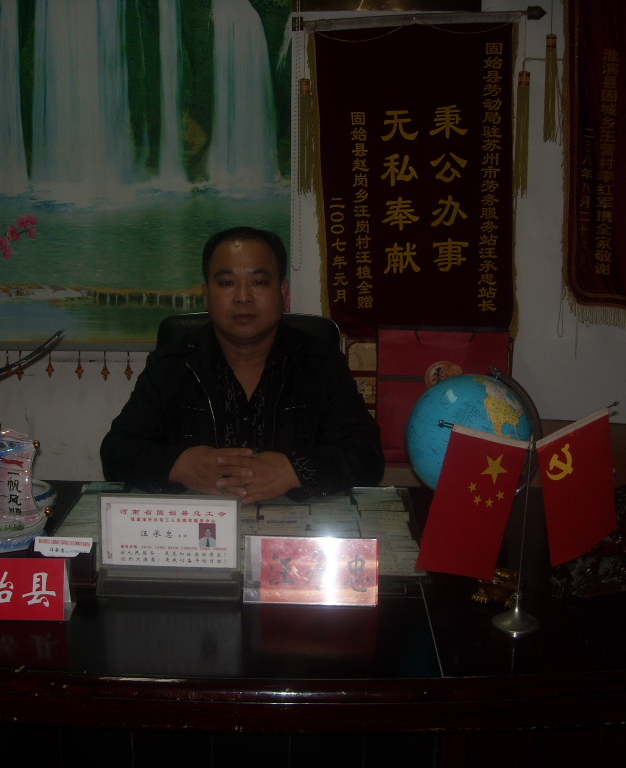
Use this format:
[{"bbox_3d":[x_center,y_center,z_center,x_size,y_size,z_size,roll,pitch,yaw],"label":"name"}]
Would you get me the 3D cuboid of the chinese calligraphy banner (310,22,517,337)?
[{"bbox_3d":[0.289,-0.521,2.914,0.575,0.930,0.030,2,12,4],"label":"chinese calligraphy banner"}]

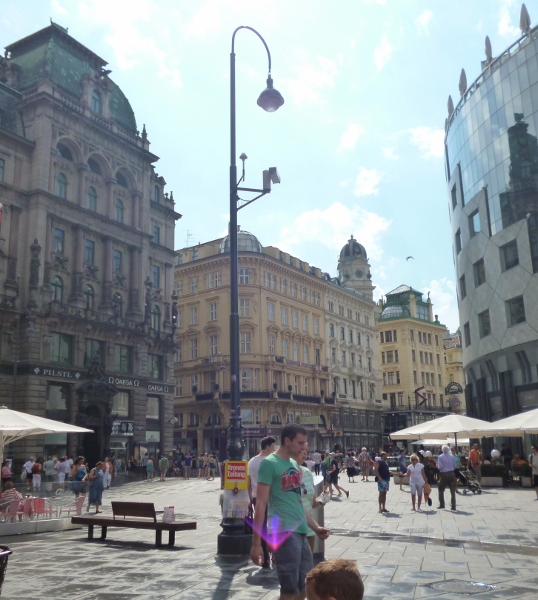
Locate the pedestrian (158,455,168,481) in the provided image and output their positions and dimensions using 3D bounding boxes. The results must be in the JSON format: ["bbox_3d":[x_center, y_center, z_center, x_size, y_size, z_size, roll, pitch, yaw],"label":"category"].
[{"bbox_3d":[-7.145,11.385,43.896,0.550,1.721,0.360,0,-13,-6],"label":"pedestrian"}]

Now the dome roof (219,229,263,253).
[{"bbox_3d":[-3.442,-7.135,81.000,5.400,3.400,5.400,-1,-13,-2],"label":"dome roof"}]

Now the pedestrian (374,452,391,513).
[{"bbox_3d":[3.207,5.237,18.589,0.380,1.667,0.500,-9,-15,29],"label":"pedestrian"}]

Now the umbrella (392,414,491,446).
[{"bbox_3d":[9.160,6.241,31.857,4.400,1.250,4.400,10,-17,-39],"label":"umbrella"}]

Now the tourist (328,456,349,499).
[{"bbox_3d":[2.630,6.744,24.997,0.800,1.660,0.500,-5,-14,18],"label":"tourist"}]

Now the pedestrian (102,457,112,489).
[{"bbox_3d":[-9.001,9.585,36.014,0.520,1.700,0.380,5,-14,-23],"label":"pedestrian"}]

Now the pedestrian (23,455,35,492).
[{"bbox_3d":[-12.921,9.446,35.200,0.550,1.761,0.400,7,-16,-32],"label":"pedestrian"}]

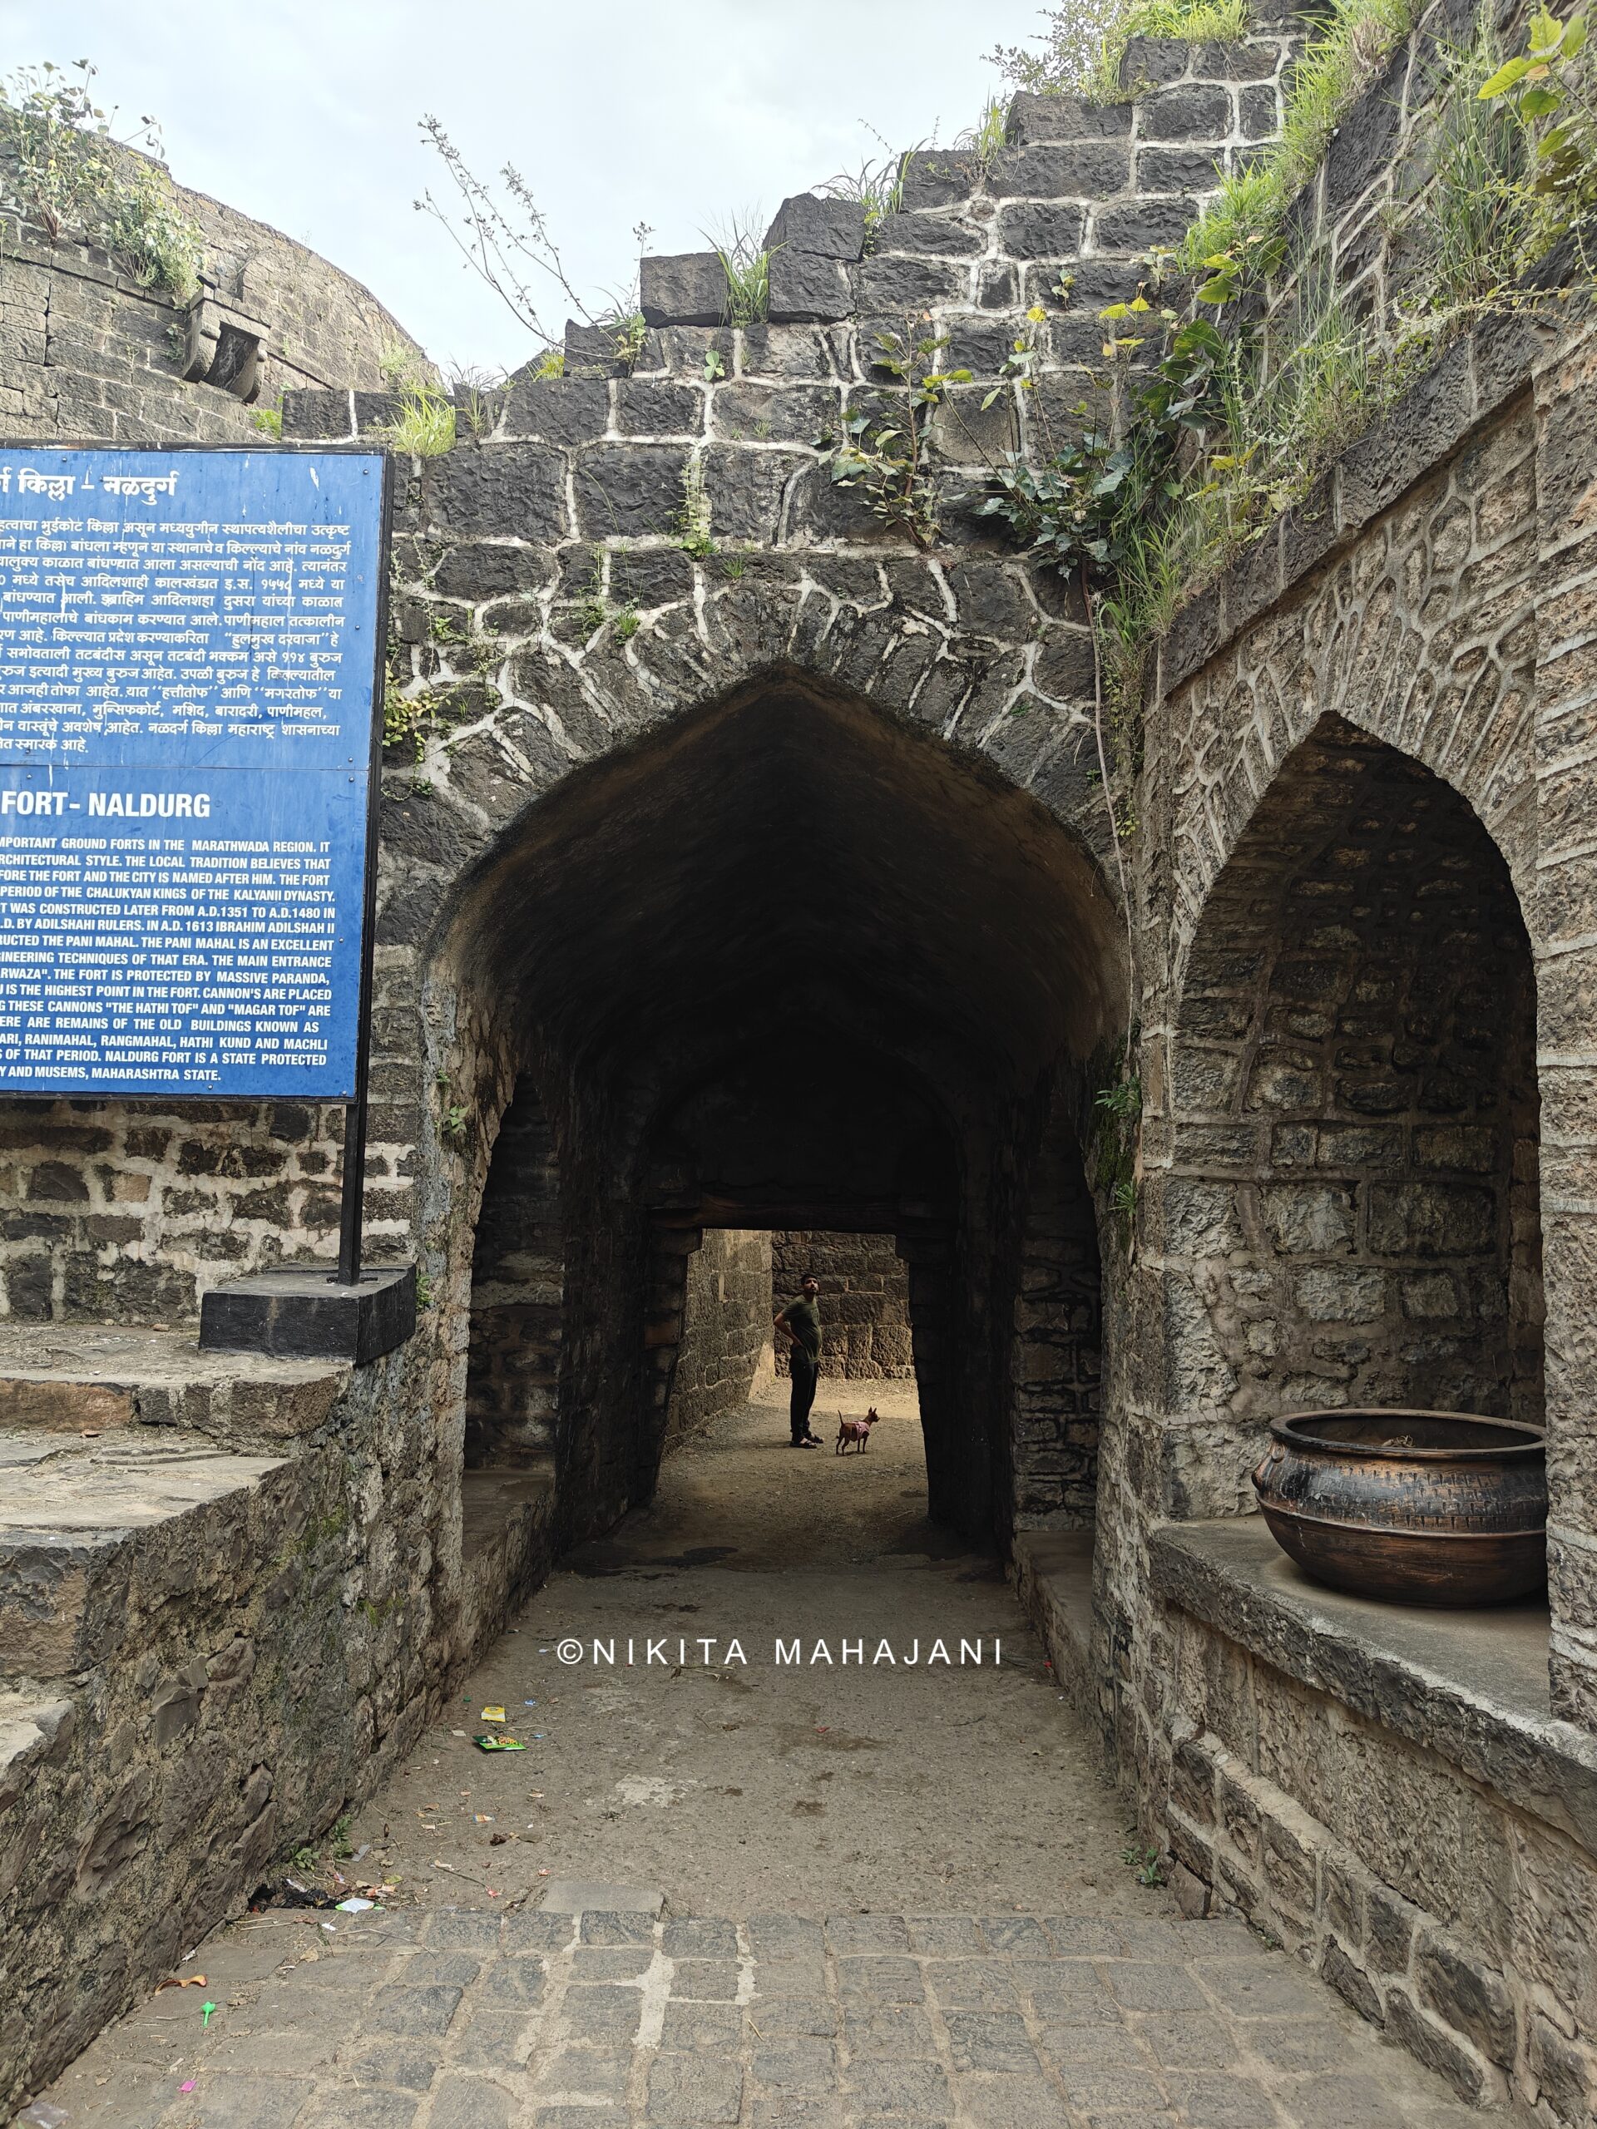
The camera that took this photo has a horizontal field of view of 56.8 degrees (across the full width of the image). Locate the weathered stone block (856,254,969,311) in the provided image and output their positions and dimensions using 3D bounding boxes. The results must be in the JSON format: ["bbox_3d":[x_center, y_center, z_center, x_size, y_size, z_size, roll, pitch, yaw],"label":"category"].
[{"bbox_3d":[0.419,-2.854,5.582,0.410,0.227,0.300,0,-8,1],"label":"weathered stone block"}]

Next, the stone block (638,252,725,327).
[{"bbox_3d":[-0.421,-2.833,5.594,0.326,0.300,0.300,0,-8,1],"label":"stone block"}]

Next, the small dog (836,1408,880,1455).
[{"bbox_3d":[0.550,3.408,13.761,0.400,0.420,0.140,2,-8,-16],"label":"small dog"}]

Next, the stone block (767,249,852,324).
[{"bbox_3d":[0.045,-2.845,5.588,0.325,0.293,0.300,0,-8,1],"label":"stone block"}]

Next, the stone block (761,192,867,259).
[{"bbox_3d":[0.064,-3.077,5.619,0.376,0.270,0.300,0,-8,1],"label":"stone block"}]

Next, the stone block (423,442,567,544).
[{"bbox_3d":[-1.097,-2.050,5.509,0.520,0.386,0.320,0,-8,1],"label":"stone block"}]

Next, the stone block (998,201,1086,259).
[{"bbox_3d":[0.903,-3.062,5.602,0.319,0.242,0.300,0,-8,1],"label":"stone block"}]

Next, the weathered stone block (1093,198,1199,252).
[{"bbox_3d":[1.283,-3.081,5.598,0.391,0.222,0.300,0,-8,1],"label":"weathered stone block"}]

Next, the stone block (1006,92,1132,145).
[{"bbox_3d":[1.012,-3.511,5.662,0.471,0.220,0.300,0,-8,1],"label":"stone block"}]

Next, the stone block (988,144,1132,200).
[{"bbox_3d":[0.982,-3.295,5.633,0.517,0.231,0.300,0,-8,1],"label":"stone block"}]

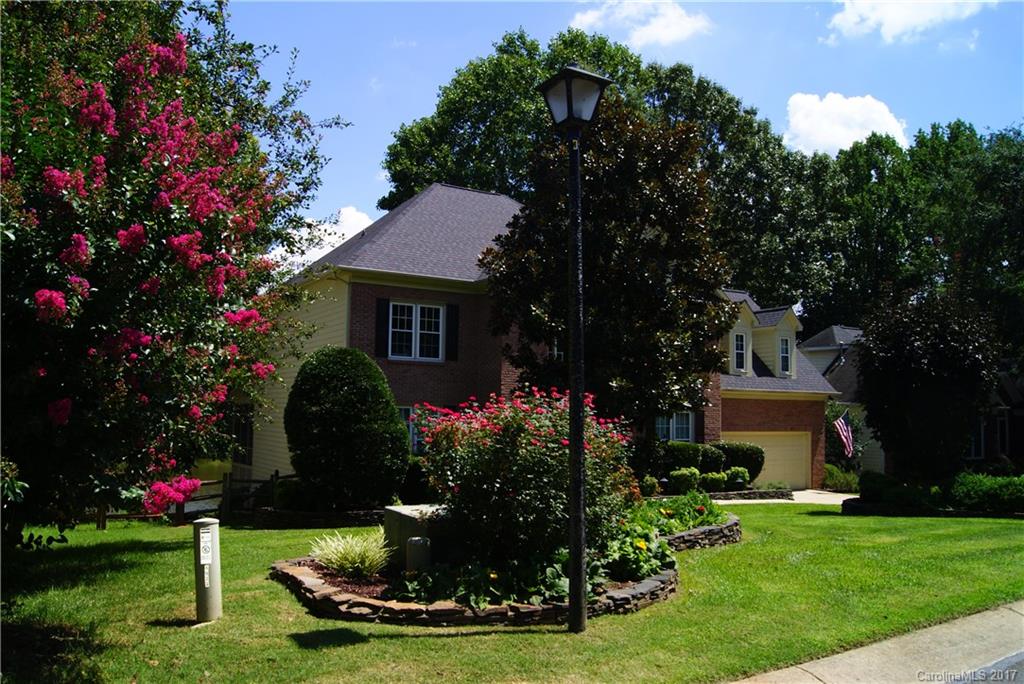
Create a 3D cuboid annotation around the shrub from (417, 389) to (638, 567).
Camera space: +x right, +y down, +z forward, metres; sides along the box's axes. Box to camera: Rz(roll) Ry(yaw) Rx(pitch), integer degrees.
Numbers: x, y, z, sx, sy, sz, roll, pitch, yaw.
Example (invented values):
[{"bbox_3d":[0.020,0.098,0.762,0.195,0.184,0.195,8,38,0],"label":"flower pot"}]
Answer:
[{"bbox_3d":[0.156,1.387,7.750,2.200,1.820,2.000,1,-5,1],"label":"shrub"}]

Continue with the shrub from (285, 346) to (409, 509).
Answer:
[{"bbox_3d":[-3.489,1.803,16.200,2.600,3.420,2.600,4,-6,-33],"label":"shrub"}]

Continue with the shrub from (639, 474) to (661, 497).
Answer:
[{"bbox_3d":[4.259,4.445,23.800,0.680,0.680,0.680,0,-5,10],"label":"shrub"}]

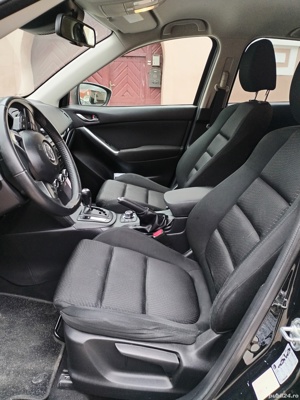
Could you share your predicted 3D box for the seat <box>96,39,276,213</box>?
[{"bbox_3d":[0.160,-0.262,1.555,0.870,1.000,0.530,0,22,0],"label":"seat"}]

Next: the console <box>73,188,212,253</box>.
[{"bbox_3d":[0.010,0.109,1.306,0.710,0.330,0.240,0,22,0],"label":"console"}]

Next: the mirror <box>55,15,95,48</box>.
[{"bbox_3d":[-0.260,-0.585,1.039,0.042,0.065,0.225,17,26,16],"label":"mirror"}]

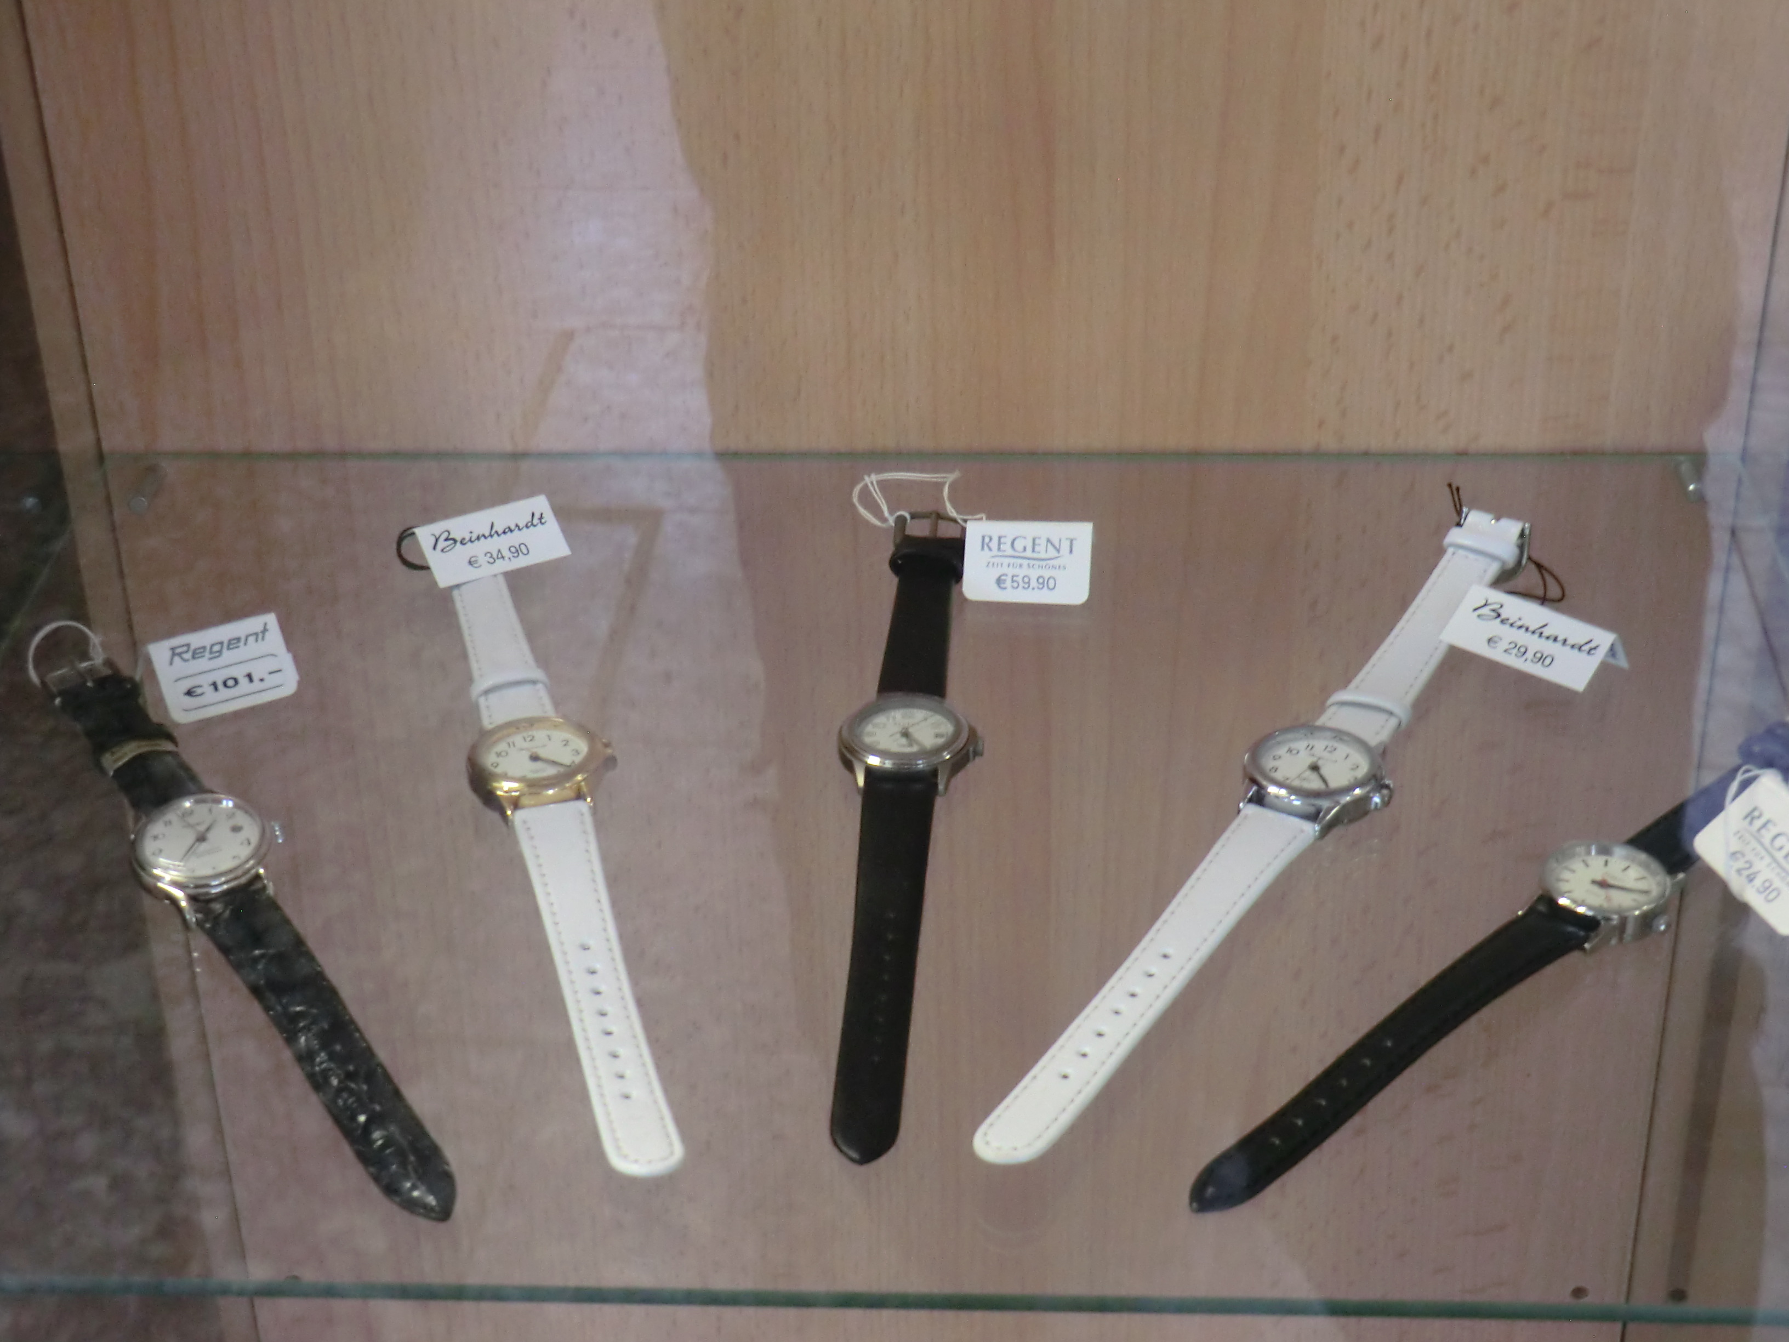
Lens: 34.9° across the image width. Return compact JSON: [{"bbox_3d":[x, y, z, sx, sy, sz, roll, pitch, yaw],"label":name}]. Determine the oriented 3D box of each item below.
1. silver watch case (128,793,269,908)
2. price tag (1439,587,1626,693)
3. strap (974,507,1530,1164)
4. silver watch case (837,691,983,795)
[{"bbox_3d":[-0.131,0.036,0.543,0.028,0.008,0.032,-16,33,-24],"label":"silver watch case"},{"bbox_3d":[0.134,-0.004,0.598,0.034,0.013,0.015,23,70,36],"label":"price tag"},{"bbox_3d":[0.072,0.021,0.519,0.020,0.014,0.222,15,34,26],"label":"strap"},{"bbox_3d":[0.003,0.015,0.573,0.029,0.008,0.033,1,30,4],"label":"silver watch case"}]

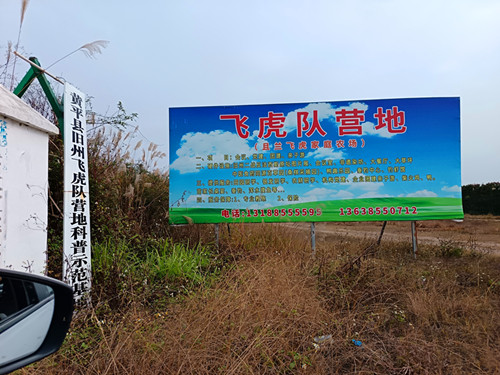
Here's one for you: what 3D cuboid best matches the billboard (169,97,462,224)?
[{"bbox_3d":[1.251,-0.520,7.080,5.900,2.453,0.100,-1,-2,4],"label":"billboard"}]

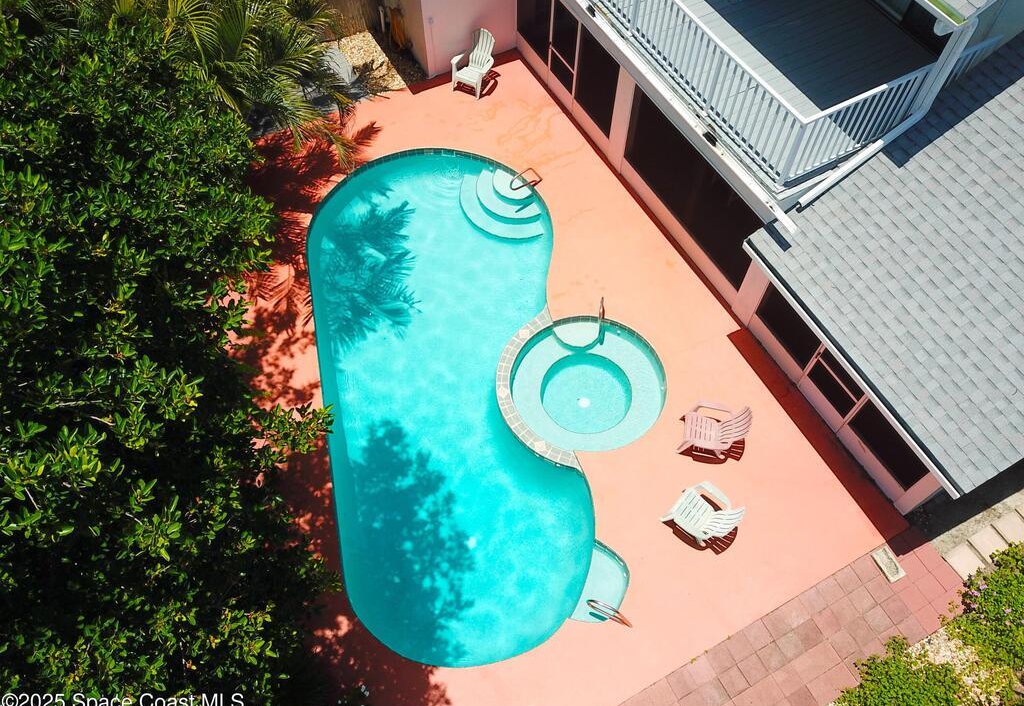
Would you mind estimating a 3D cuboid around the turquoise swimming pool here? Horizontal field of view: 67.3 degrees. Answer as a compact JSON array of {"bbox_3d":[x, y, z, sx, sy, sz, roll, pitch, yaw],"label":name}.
[{"bbox_3d":[-1.036,0.419,12.912,4.309,1.350,9.314,-8,60,-5],"label":"turquoise swimming pool"}]

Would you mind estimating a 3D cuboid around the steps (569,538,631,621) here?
[{"bbox_3d":[1.275,3.280,10.691,0.660,0.400,1.140,18,61,10],"label":"steps"}]

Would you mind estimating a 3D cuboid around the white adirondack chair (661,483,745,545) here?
[{"bbox_3d":[2.637,2.211,10.573,0.860,0.930,0.770,36,66,19],"label":"white adirondack chair"}]

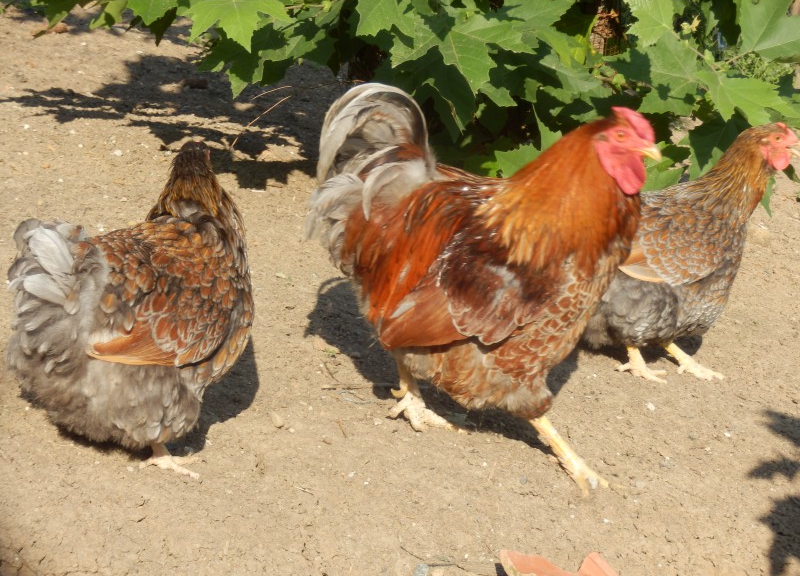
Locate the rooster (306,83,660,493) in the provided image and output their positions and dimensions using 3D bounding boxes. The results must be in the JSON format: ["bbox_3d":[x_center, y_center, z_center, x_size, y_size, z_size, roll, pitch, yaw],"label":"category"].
[{"bbox_3d":[0.107,-0.022,3.957,0.435,0.470,0.220,6,19,19],"label":"rooster"}]

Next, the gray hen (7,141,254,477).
[{"bbox_3d":[-0.338,0.017,3.974,0.215,0.385,0.360,13,22,35],"label":"gray hen"}]

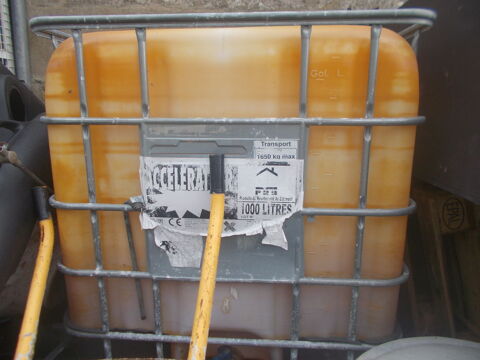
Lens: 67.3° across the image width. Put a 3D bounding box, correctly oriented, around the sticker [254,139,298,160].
[{"bbox_3d":[0.090,-0.074,0.895,0.108,0.051,0.006,1,12,5],"label":"sticker"}]

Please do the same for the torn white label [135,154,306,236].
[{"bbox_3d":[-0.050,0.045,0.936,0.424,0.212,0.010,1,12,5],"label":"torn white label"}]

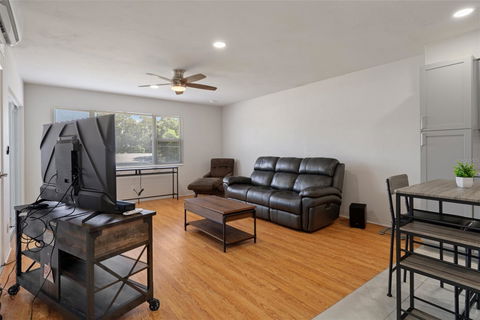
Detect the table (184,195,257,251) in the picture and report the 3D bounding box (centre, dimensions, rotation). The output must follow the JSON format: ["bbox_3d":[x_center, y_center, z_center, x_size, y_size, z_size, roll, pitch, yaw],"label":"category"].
[{"bbox_3d":[-0.305,0.830,3.158,0.495,0.465,1.010,-2,3,-40],"label":"table"}]

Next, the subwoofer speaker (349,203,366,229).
[{"bbox_3d":[1.872,0.881,3.589,0.205,0.330,0.270,1,2,27],"label":"subwoofer speaker"}]

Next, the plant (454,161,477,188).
[{"bbox_3d":[1.672,0.107,1.680,0.120,0.200,0.120,2,3,44],"label":"plant"}]

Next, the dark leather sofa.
[{"bbox_3d":[0.723,0.489,4.299,1.040,1.060,2.000,-2,3,-44],"label":"dark leather sofa"}]

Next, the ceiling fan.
[{"bbox_3d":[-0.964,-1.263,3.618,1.252,0.344,1.252,1,2,27],"label":"ceiling fan"}]

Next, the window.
[{"bbox_3d":[-2.573,-0.458,5.186,2.622,1.180,0.100,-1,3,-33],"label":"window"}]

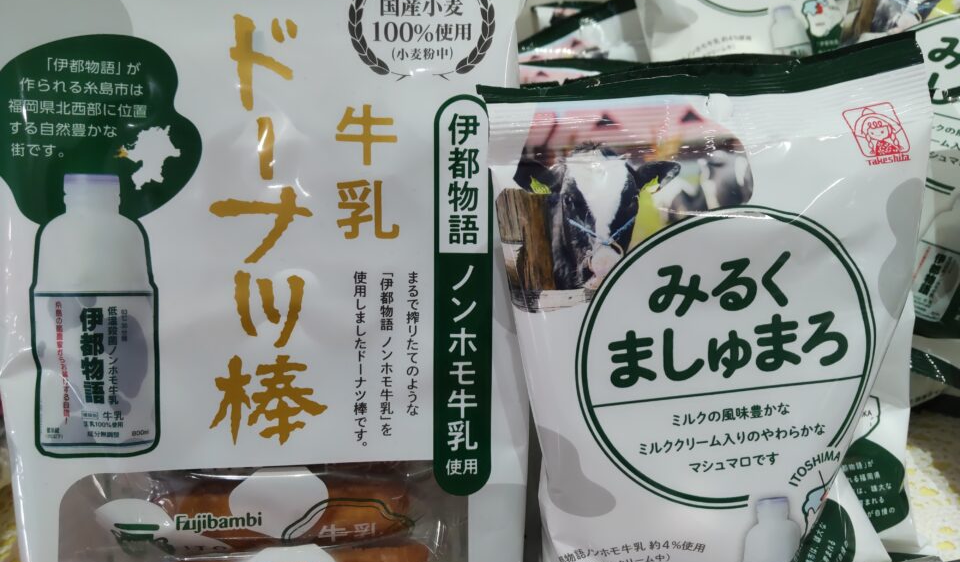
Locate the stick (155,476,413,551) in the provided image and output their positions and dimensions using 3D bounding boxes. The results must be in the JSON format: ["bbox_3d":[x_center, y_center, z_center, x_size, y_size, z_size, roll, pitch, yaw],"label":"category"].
[{"bbox_3d":[-0.067,0.081,0.235,0.086,0.020,0.020,-3,2,-3],"label":"stick"}]

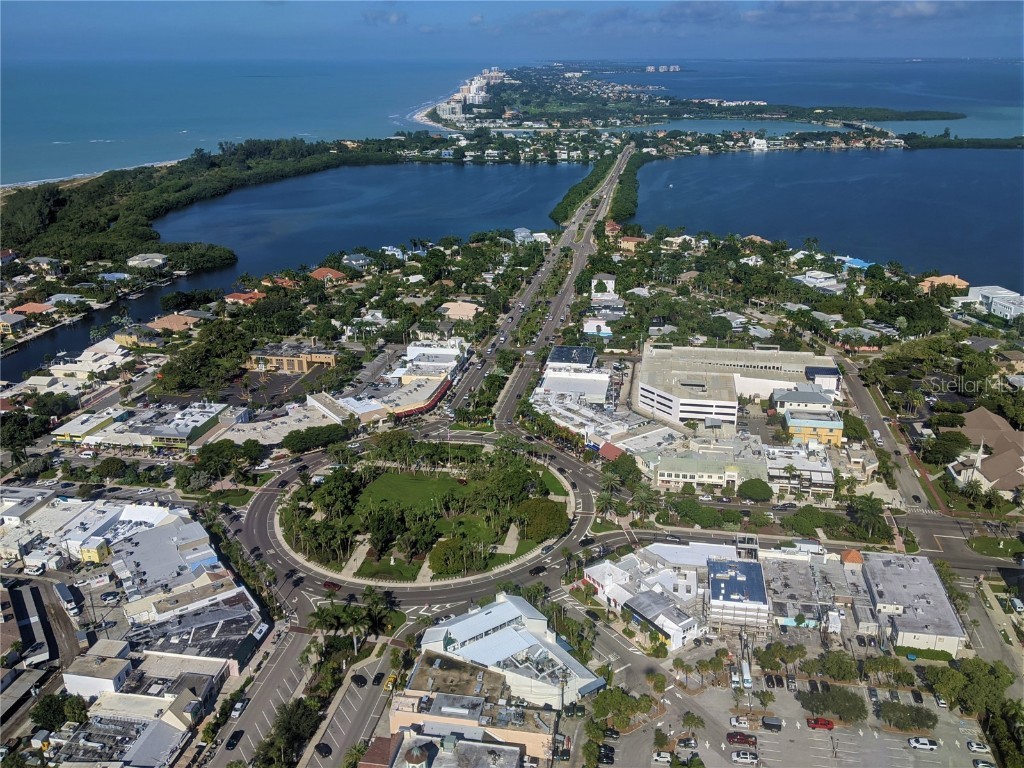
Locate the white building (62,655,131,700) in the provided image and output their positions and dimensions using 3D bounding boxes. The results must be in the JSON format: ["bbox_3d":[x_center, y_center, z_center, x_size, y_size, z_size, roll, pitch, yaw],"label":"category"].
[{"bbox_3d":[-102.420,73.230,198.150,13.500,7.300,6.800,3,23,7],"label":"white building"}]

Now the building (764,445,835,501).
[{"bbox_3d":[108.090,32.510,297.190,22.400,9.500,21.700,4,23,9],"label":"building"}]

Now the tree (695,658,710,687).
[{"bbox_3d":[47.900,72.230,199.260,4.000,8.300,4.000,0,22,0],"label":"tree"}]

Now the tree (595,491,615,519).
[{"bbox_3d":[32.360,42.050,272.970,7.300,10.300,7.300,0,22,0],"label":"tree"}]

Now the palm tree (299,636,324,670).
[{"bbox_3d":[-51.390,69.520,203.850,6.400,9.800,6.400,0,22,0],"label":"palm tree"}]

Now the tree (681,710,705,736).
[{"bbox_3d":[42.390,79.460,186.220,5.400,7.200,5.200,0,22,0],"label":"tree"}]

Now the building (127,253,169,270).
[{"bbox_3d":[-270.860,-91.280,594.100,22.000,9.000,19.000,2,23,5],"label":"building"}]

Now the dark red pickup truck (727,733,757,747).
[{"bbox_3d":[53.560,82.340,186.130,6.500,1.950,2.100,3,23,8],"label":"dark red pickup truck"}]

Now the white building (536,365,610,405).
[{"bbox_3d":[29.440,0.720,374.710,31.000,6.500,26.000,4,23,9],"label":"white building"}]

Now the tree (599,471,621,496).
[{"bbox_3d":[35.550,36.560,286.300,7.500,10.300,7.500,0,22,0],"label":"tree"}]

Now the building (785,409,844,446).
[{"bbox_3d":[125.330,17.740,332.650,20.700,9.800,15.000,5,23,11],"label":"building"}]

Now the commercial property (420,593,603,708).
[{"bbox_3d":[-0.400,70.710,203.790,28.800,10.000,39.800,-16,27,-34],"label":"commercial property"}]

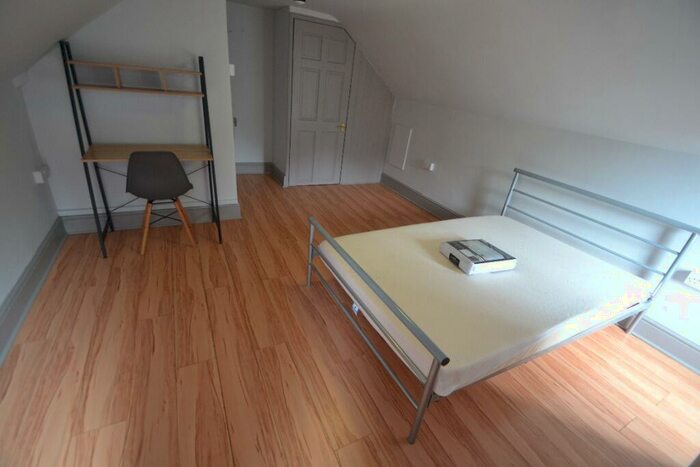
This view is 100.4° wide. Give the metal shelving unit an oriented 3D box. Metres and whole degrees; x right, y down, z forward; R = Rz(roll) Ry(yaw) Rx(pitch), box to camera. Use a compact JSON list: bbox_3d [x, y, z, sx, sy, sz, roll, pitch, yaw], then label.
[{"bbox_3d":[-1.544,-0.607,2.294,0.840,1.445,0.500,-8,30,-28],"label":"metal shelving unit"}]

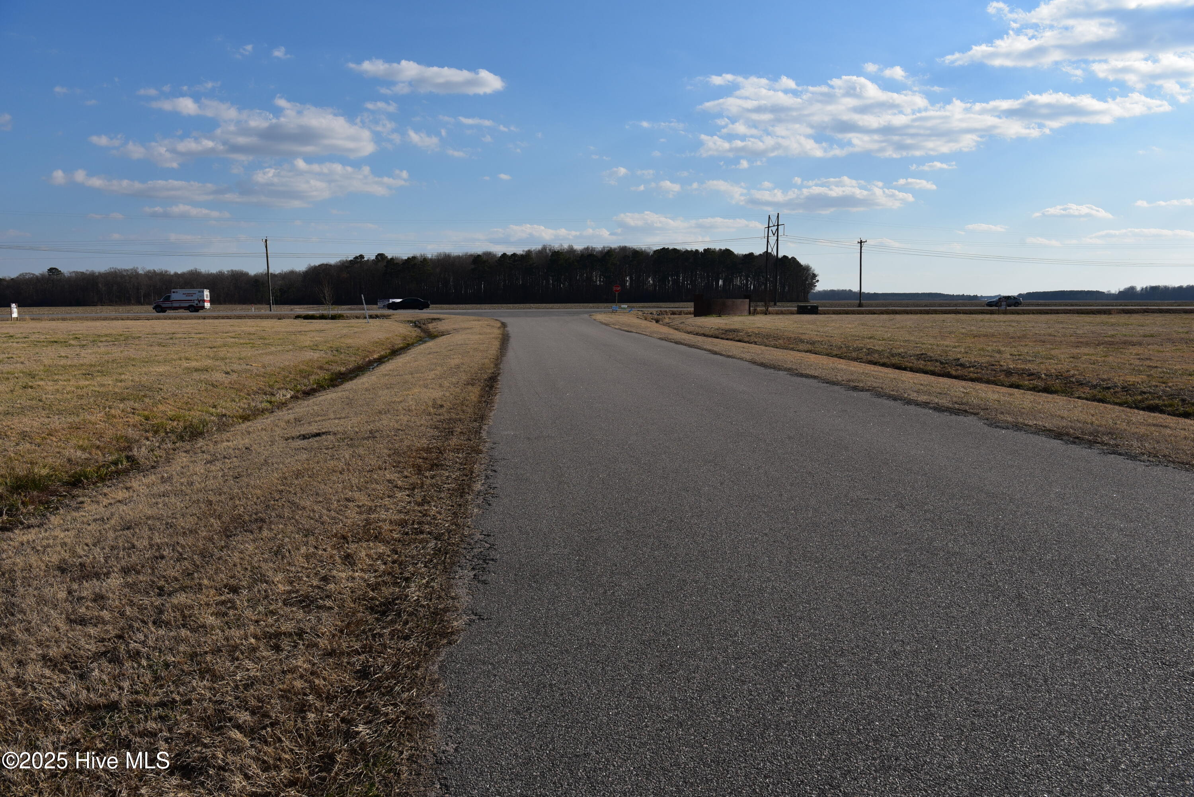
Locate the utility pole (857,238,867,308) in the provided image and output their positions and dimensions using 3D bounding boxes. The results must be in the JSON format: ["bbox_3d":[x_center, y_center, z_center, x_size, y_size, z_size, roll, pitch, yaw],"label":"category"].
[{"bbox_3d":[34.926,-16.536,122.500,0.350,9.150,2.400,-1,6,-7],"label":"utility pole"}]

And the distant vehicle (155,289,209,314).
[{"bbox_3d":[-47.671,-11.185,106.800,5.850,2.660,2.350,-1,6,-7],"label":"distant vehicle"}]

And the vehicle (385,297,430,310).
[{"bbox_3d":[-22.085,-11.129,109.300,4.980,1.470,1.880,-1,6,-7],"label":"vehicle"}]

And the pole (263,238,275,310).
[{"bbox_3d":[-40.048,-15.037,113.000,0.350,9.170,2.200,-1,6,-7],"label":"pole"}]

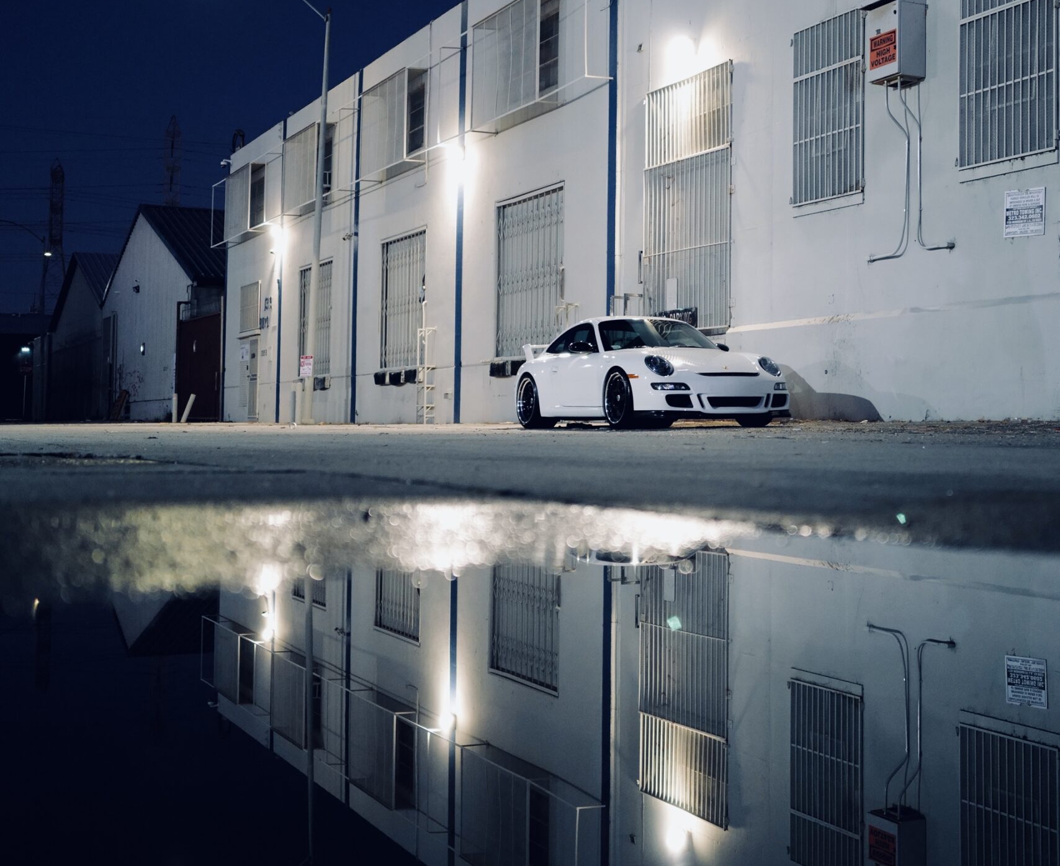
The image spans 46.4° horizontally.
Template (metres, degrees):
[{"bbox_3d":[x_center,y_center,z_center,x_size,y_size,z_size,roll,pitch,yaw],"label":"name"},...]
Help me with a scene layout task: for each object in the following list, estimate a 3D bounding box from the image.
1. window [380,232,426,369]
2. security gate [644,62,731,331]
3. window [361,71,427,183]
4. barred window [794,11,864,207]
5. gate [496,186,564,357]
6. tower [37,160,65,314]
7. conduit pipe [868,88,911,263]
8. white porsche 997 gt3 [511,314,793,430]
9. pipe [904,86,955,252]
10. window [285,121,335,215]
[{"bbox_3d":[-2.597,-2.684,25.274,0.120,2.657,2.202,1,0,-30],"label":"window"},{"bbox_3d":[2.129,-3.057,16.730,0.080,3.480,1.927,1,0,-30],"label":"security gate"},{"bbox_3d":[-2.766,-6.182,25.048,0.475,1.767,2.319,1,0,-30],"label":"window"},{"bbox_3d":[3.472,-3.747,14.374,0.080,2.071,1.142,1,0,-30],"label":"barred window"},{"bbox_3d":[-0.006,-2.715,21.132,0.120,2.700,2.330,1,0,-30],"label":"gate"},{"bbox_3d":[-78.553,-23.160,205.000,8.500,44.000,9.000,1,0,-23],"label":"tower"},{"bbox_3d":[3.819,-2.786,13.506,0.310,1.787,0.596,1,0,-30],"label":"conduit pipe"},{"bbox_3d":[1.200,-0.683,14.200,1.820,1.280,4.450,1,0,-22],"label":"white porsche 997 gt3"},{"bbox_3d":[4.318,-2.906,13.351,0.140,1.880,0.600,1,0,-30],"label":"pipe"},{"bbox_3d":[-5.315,-6.353,29.981,0.500,1.870,2.350,1,0,-30],"label":"window"}]

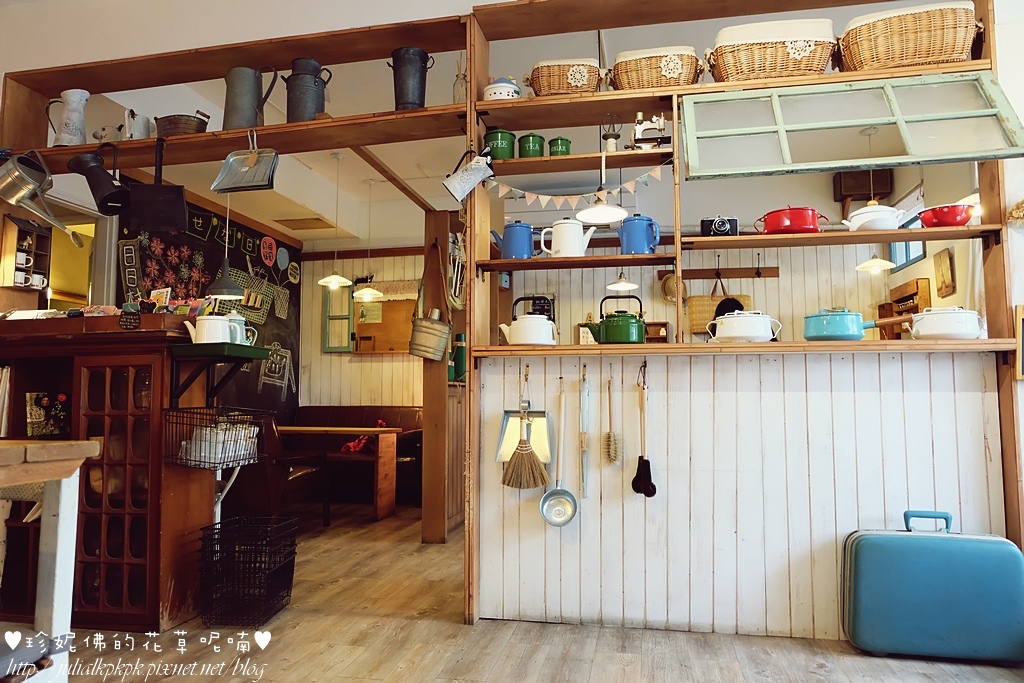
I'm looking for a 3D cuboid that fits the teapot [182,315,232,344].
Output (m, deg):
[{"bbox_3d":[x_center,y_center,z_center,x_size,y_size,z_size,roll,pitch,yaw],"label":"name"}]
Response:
[{"bbox_3d":[-1.273,-0.034,2.886,0.250,0.125,0.146,0,-4,6],"label":"teapot"}]

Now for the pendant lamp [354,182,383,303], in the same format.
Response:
[{"bbox_3d":[-1.178,-0.831,5.577,0.254,1.015,0.254,-1,-4,11],"label":"pendant lamp"}]

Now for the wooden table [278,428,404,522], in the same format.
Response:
[{"bbox_3d":[-1.585,1.028,5.362,1.306,0.672,0.547,-1,-4,11],"label":"wooden table"}]

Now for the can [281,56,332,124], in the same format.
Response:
[{"bbox_3d":[-1.026,-1.222,3.407,0.257,0.345,0.180,-1,-4,14],"label":"can"}]

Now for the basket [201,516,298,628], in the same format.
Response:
[{"bbox_3d":[-1.118,0.981,2.919,0.286,0.400,0.294,0,-4,5],"label":"basket"}]

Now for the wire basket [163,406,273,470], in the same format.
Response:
[{"bbox_3d":[-1.241,0.400,2.889,0.278,0.216,0.355,3,-4,11],"label":"wire basket"}]

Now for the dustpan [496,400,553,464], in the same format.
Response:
[{"bbox_3d":[0.053,0.382,2.891,0.229,0.267,0.082,-1,-4,11],"label":"dustpan"}]

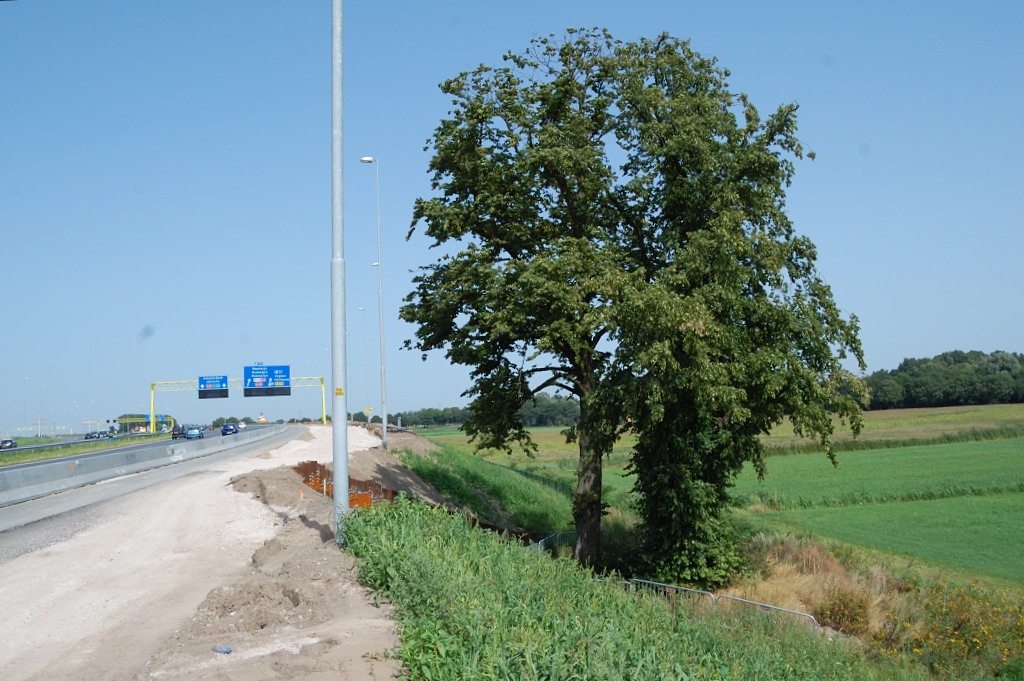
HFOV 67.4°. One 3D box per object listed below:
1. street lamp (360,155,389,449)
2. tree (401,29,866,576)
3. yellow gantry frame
[{"bbox_3d":[-7.428,-2.185,41.551,0.980,15.870,0.350,-1,-5,-9],"label":"street lamp"},{"bbox_3d":[3.537,-1.000,22.285,13.400,16.130,11.800,-2,-5,0],"label":"tree"},{"bbox_3d":[-44.295,10.696,125.784,27.200,8.300,1.200,-1,-5,-18],"label":"yellow gantry frame"}]

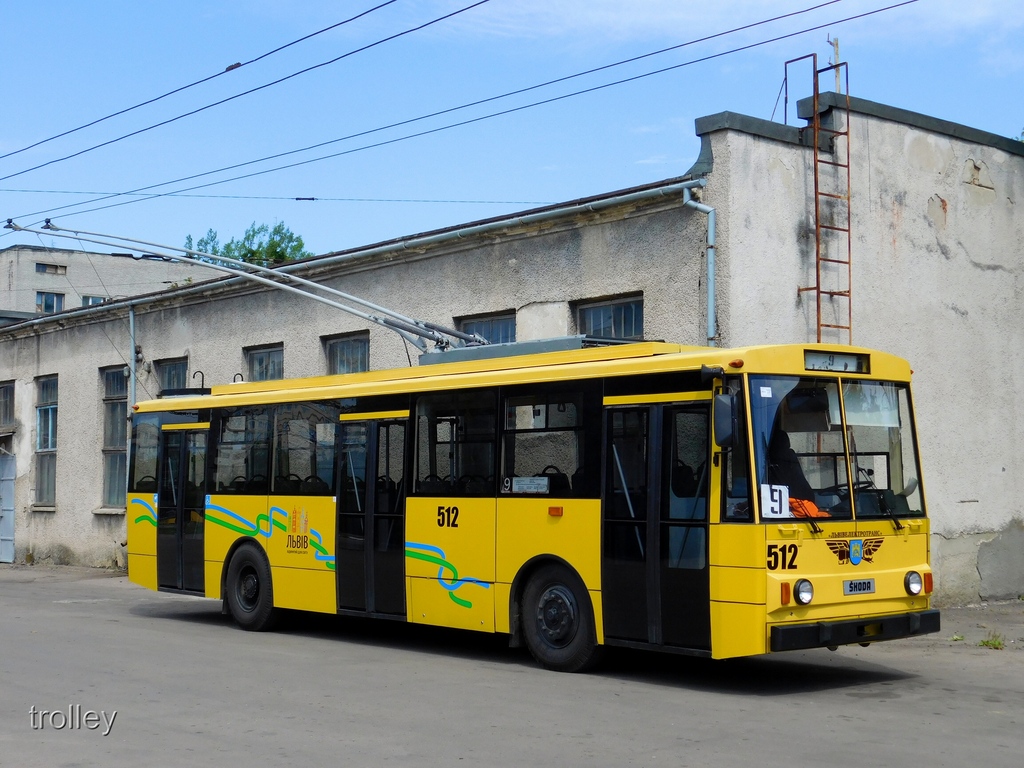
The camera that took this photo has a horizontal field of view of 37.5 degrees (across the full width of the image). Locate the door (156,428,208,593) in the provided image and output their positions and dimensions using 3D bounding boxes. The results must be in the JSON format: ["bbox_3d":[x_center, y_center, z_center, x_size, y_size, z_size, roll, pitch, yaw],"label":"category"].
[{"bbox_3d":[-4.279,1.635,19.657,0.100,2.091,1.308,3,-5,-40],"label":"door"}]

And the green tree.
[{"bbox_3d":[-13.075,-0.784,74.541,6.000,14.620,6.000,3,-5,-40],"label":"green tree"}]

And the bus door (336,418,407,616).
[{"bbox_3d":[-1.494,1.419,16.362,0.100,2.091,1.312,3,-5,-40],"label":"bus door"}]

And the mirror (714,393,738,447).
[{"bbox_3d":[1.756,0.299,12.349,0.200,0.450,0.130,0,-4,2],"label":"mirror"}]

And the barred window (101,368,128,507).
[{"bbox_3d":[-8.024,1.070,30.417,0.180,2.820,1.300,3,-5,-40],"label":"barred window"}]

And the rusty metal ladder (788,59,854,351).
[{"bbox_3d":[3.855,-1.546,18.853,0.700,5.070,0.520,3,-5,-40],"label":"rusty metal ladder"}]

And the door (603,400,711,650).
[{"bbox_3d":[1.274,1.203,13.085,0.100,2.091,1.303,3,-5,-40],"label":"door"}]

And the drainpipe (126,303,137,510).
[{"bbox_3d":[-7.384,0.728,29.242,0.120,4.570,0.120,3,-5,-40],"label":"drainpipe"}]

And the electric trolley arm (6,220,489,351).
[{"bbox_3d":[-3.377,-1.286,18.423,6.700,0.500,0.820,16,2,21],"label":"electric trolley arm"}]

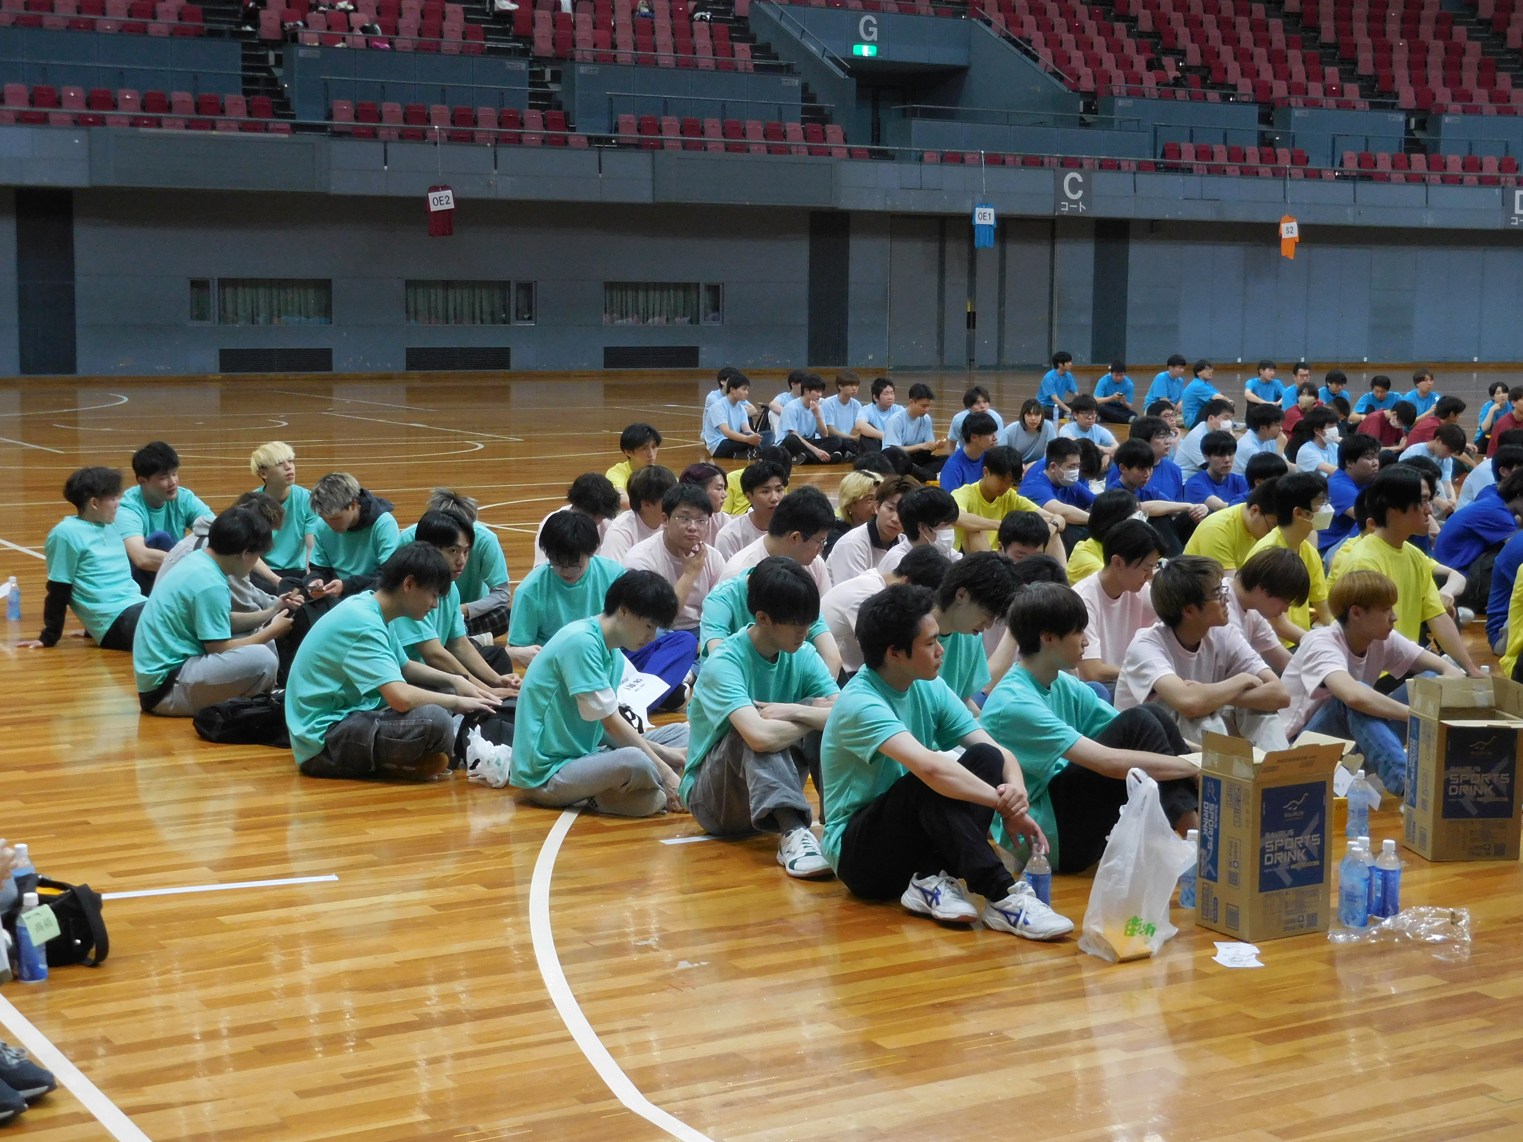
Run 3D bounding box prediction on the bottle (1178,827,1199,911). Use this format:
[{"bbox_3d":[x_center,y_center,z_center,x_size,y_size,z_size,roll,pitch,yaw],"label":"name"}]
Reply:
[{"bbox_3d":[1.160,0.796,6.129,0.068,0.204,0.068,1,7,0],"label":"bottle"}]

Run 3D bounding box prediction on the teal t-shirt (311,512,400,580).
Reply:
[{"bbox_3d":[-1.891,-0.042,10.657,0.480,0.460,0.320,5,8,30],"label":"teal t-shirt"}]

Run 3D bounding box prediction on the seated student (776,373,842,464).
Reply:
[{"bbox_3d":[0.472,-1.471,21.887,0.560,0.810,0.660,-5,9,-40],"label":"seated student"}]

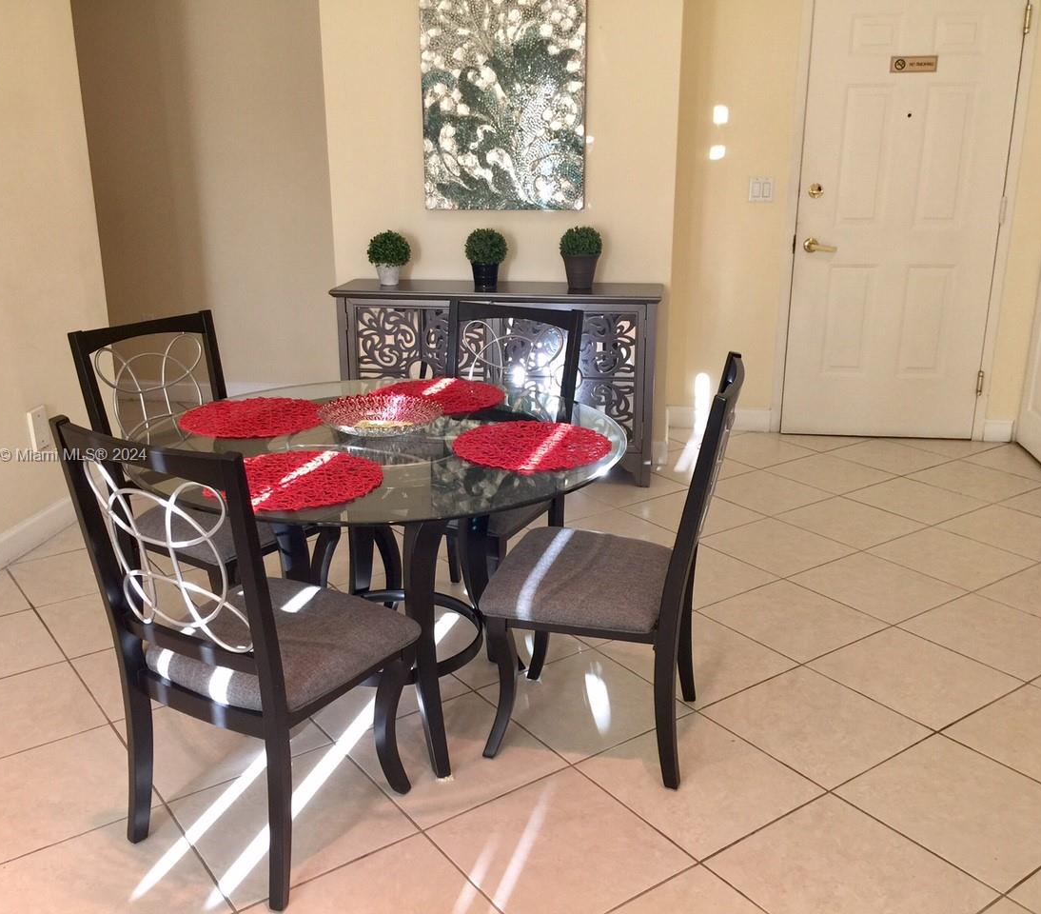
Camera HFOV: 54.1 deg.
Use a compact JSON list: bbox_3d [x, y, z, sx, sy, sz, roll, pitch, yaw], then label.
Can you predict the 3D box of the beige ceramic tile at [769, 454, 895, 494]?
[{"bbox_3d":[1.361,0.080,4.463,0.411,0.010,0.411,-12,21,-34],"label":"beige ceramic tile"}]

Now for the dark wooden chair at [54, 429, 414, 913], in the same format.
[{"bbox_3d":[-0.535,0.338,2.064,0.480,0.925,0.530,9,20,28],"label":"dark wooden chair"}]

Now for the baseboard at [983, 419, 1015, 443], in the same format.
[{"bbox_3d":[2.377,-0.127,5.056,0.140,0.110,0.016,3,18,9],"label":"baseboard"}]

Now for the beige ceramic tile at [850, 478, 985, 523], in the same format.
[{"bbox_3d":[1.603,0.180,4.142,0.411,0.010,0.411,-12,21,-34],"label":"beige ceramic tile"}]

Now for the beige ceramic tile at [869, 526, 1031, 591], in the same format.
[{"bbox_3d":[1.509,0.352,3.589,0.411,0.010,0.411,-12,21,-34],"label":"beige ceramic tile"}]

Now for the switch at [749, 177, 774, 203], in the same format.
[{"bbox_3d":[1.141,-1.264,4.834,0.116,0.116,0.010,2,18,8],"label":"switch"}]

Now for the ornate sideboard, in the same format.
[{"bbox_3d":[-0.093,-0.342,4.540,1.405,0.818,0.360,3,18,9],"label":"ornate sideboard"}]

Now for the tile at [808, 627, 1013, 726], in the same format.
[{"bbox_3d":[1.091,0.607,2.834,0.417,0.010,0.417,-12,21,-34],"label":"tile"}]

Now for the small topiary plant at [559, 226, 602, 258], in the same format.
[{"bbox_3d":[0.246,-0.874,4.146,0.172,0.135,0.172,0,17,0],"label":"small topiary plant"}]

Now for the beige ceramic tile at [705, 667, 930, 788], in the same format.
[{"bbox_3d":[0.751,0.680,2.606,0.417,0.010,0.417,-12,21,-34],"label":"beige ceramic tile"}]

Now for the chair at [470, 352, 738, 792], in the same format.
[{"bbox_3d":[0.228,0.243,2.471,0.530,0.950,0.460,5,18,15],"label":"chair"}]

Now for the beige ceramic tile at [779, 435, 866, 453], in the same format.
[{"bbox_3d":[1.495,-0.099,5.159,0.420,0.010,0.420,-12,21,-34],"label":"beige ceramic tile"}]

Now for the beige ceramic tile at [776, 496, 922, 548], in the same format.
[{"bbox_3d":[1.267,0.252,3.910,0.411,0.010,0.411,-12,21,-34],"label":"beige ceramic tile"}]

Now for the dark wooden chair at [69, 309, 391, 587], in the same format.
[{"bbox_3d":[-0.824,0.103,2.818,0.530,0.925,0.480,10,20,28],"label":"dark wooden chair"}]

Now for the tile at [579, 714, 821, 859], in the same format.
[{"bbox_3d":[0.405,0.742,2.341,0.411,0.010,0.411,-12,21,-34],"label":"tile"}]

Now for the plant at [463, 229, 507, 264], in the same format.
[{"bbox_3d":[-0.149,-0.891,4.332,0.180,0.158,0.180,0,17,0],"label":"plant"}]

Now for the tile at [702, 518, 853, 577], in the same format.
[{"bbox_3d":[0.938,0.329,3.725,0.417,0.010,0.417,-12,21,-34],"label":"tile"}]

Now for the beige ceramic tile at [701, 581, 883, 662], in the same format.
[{"bbox_3d":[0.858,0.513,3.216,0.420,0.010,0.420,-12,21,-34],"label":"beige ceramic tile"}]

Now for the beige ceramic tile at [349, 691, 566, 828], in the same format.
[{"bbox_3d":[-0.168,0.733,2.508,0.420,0.010,0.420,-12,21,-34],"label":"beige ceramic tile"}]

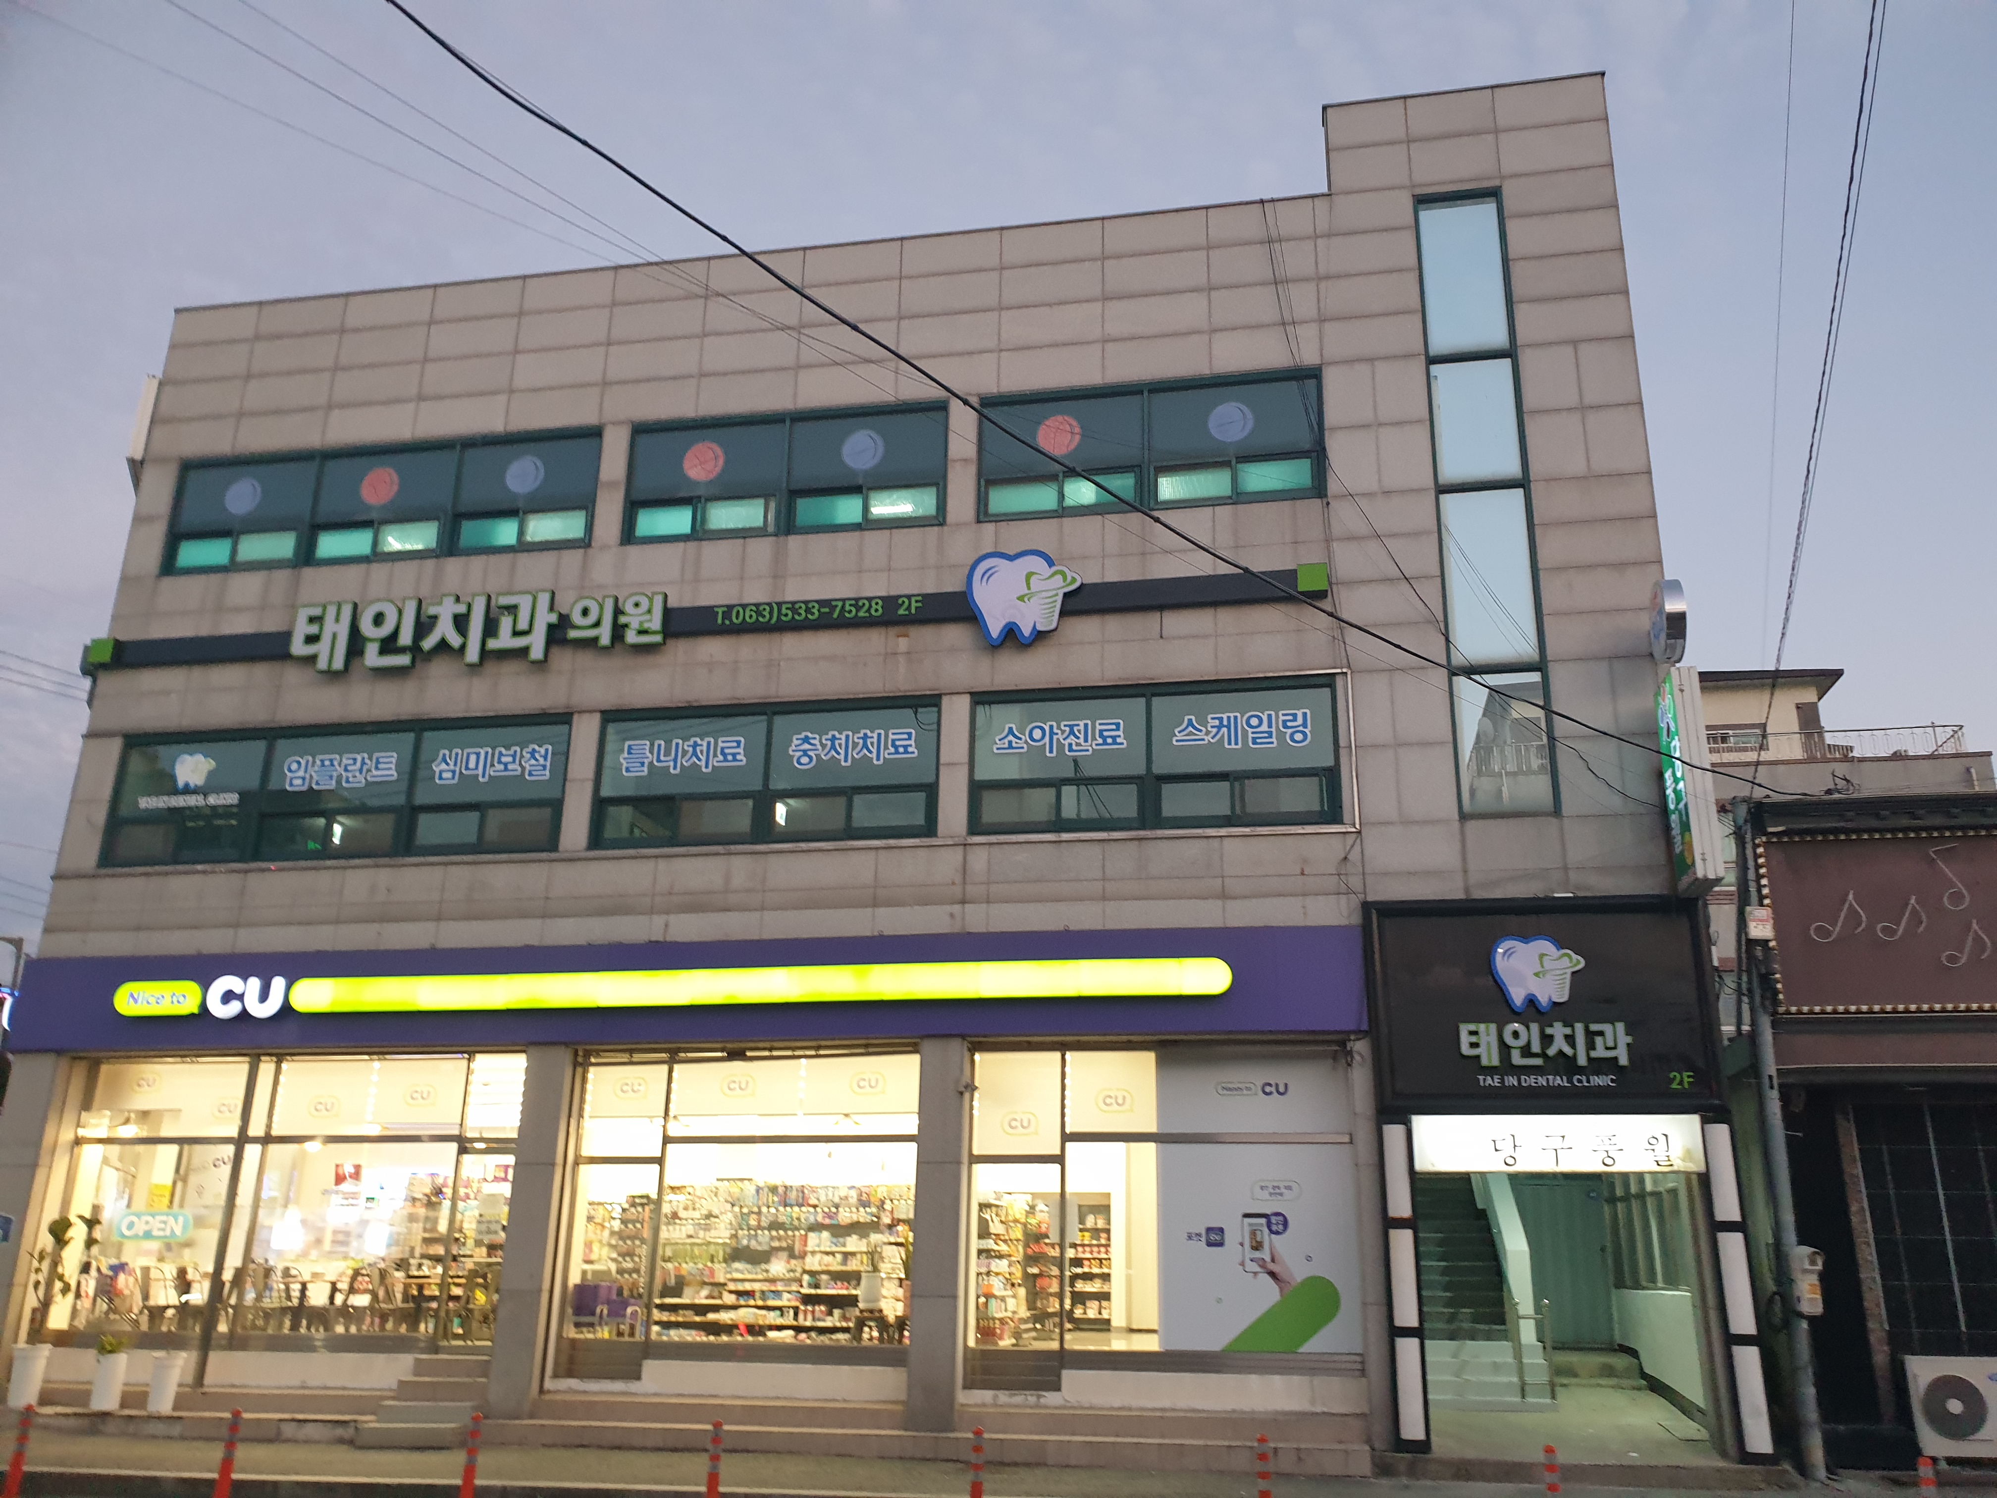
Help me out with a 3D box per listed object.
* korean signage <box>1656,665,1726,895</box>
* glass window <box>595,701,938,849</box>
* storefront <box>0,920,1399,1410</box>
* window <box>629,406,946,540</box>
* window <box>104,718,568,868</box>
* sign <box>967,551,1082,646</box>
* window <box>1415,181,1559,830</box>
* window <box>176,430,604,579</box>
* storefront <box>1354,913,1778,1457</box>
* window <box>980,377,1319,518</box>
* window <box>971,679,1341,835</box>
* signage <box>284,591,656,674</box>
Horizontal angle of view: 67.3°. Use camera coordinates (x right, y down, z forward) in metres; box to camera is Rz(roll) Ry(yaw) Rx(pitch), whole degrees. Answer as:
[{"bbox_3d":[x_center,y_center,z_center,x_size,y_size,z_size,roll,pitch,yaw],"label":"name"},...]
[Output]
[{"bbox_3d":[6.039,0.290,13.163,0.219,1.890,0.660,-2,-18,10],"label":"korean signage"},{"bbox_3d":[-2.375,0.261,15.234,3.628,1.455,0.120,-2,-18,10],"label":"glass window"},{"bbox_3d":[-3.457,3.908,14.299,13.727,4.031,0.550,-2,-18,10],"label":"storefront"},{"bbox_3d":[-2.318,-2.978,16.276,3.603,1.478,0.120,-2,-18,10],"label":"window"},{"bbox_3d":[-7.104,0.479,16.046,5.322,1.476,0.120,-2,-18,10],"label":"window"},{"bbox_3d":[0.273,-1.496,15.135,1.171,1.037,0.130,-2,-18,10],"label":"sign"},{"bbox_3d":[4.781,-2.622,14.835,0.862,6.843,0.120,-2,-18,10],"label":"window"},{"bbox_3d":[-7.049,-2.797,17.101,5.286,1.480,0.120,-2,-18,10],"label":"window"},{"bbox_3d":[4.751,3.559,12.854,2.867,4.533,0.400,-2,-18,10],"label":"storefront"},{"bbox_3d":[1.565,-3.140,15.604,3.568,1.478,0.120,-2,-18,10],"label":"window"},{"bbox_3d":[1.489,0.084,14.570,3.570,1.453,0.120,-2,-18,10],"label":"window"},{"bbox_3d":[-5.610,-1.257,16.160,4.302,0.822,0.140,-2,-18,10],"label":"signage"}]

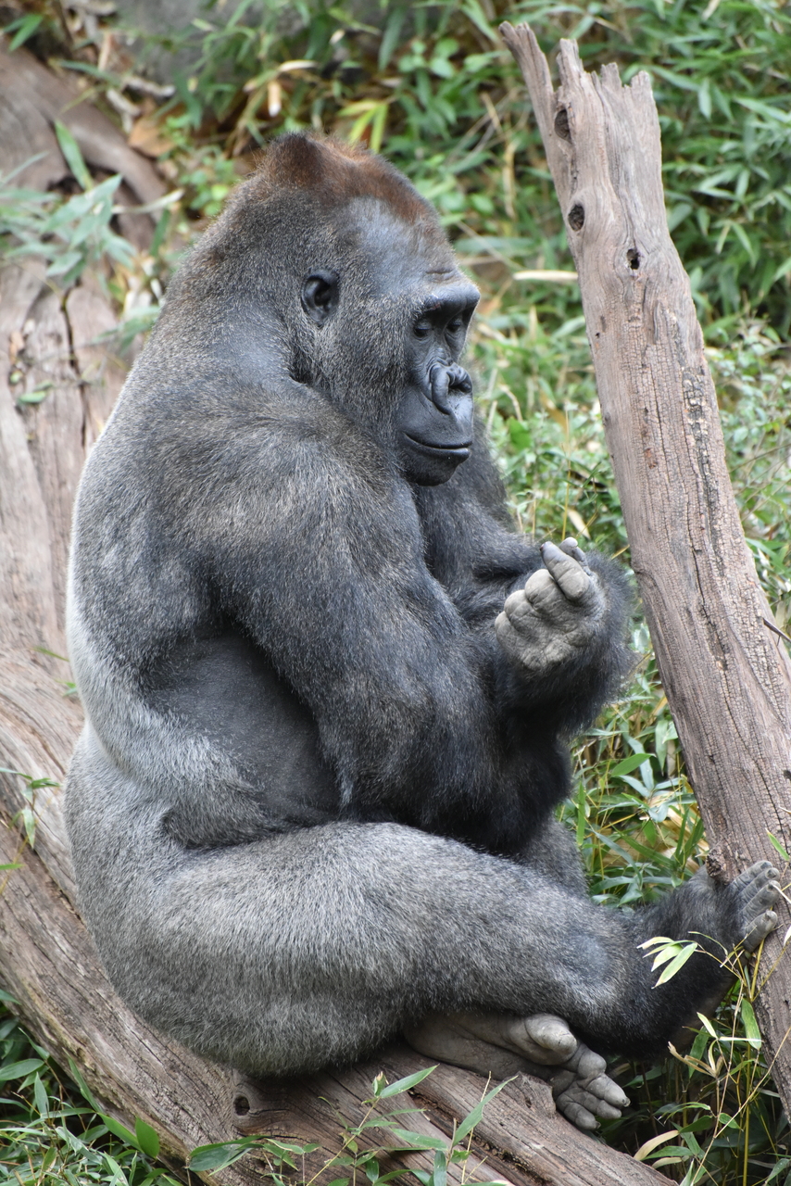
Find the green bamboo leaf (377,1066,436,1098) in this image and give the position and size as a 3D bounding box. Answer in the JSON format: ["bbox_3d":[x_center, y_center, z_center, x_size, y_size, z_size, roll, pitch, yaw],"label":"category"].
[{"bbox_3d":[0.011,0.528,9.250,0.072,0.016,0.008,-30,-34,9],"label":"green bamboo leaf"}]

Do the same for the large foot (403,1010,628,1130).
[{"bbox_3d":[0.132,0.523,9.450,0.275,0.110,0.100,23,17,9],"label":"large foot"}]

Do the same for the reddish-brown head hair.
[{"bbox_3d":[-0.059,-0.456,9.450,0.210,0.110,0.160,7,13,29],"label":"reddish-brown head hair"}]

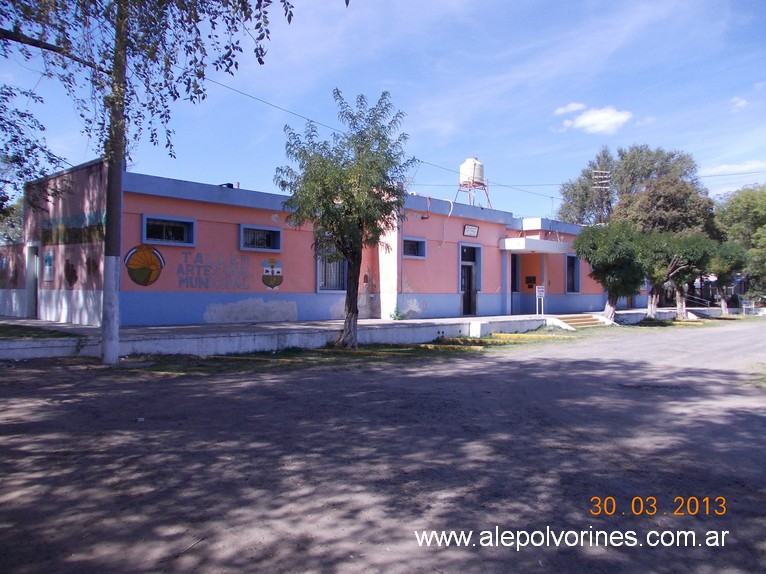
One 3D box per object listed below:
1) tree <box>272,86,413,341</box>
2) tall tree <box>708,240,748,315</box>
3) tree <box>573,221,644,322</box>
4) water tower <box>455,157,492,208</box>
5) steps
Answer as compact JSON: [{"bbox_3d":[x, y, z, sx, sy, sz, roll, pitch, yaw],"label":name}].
[{"bbox_3d":[-0.990,-1.871,16.800,3.700,6.900,3.600,1,0,0],"label":"tree"},{"bbox_3d":[24.097,-0.628,43.200,2.800,5.100,2.800,1,0,0],"label":"tall tree"},{"bbox_3d":[10.558,-0.702,29.000,3.300,4.750,3.300,1,0,0],"label":"tree"},{"bbox_3d":[4.281,-4.849,29.300,1.400,2.650,1.400,1,0,43],"label":"water tower"},{"bbox_3d":[9.121,1.565,28.256,0.850,0.460,3.100,1,0,43],"label":"steps"}]

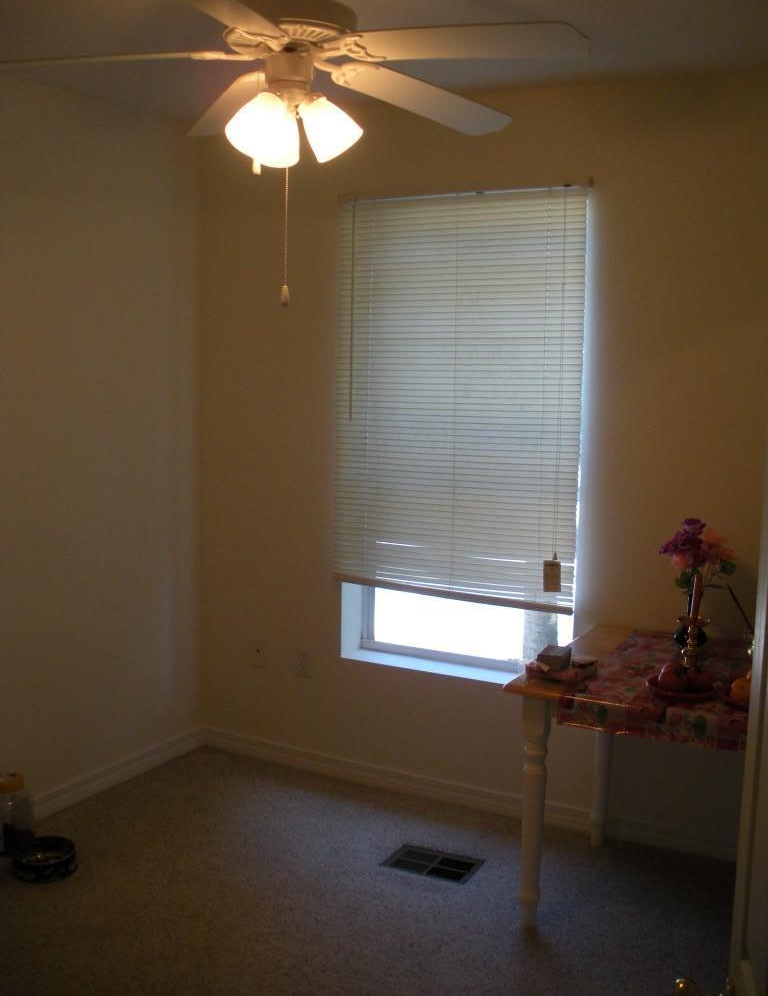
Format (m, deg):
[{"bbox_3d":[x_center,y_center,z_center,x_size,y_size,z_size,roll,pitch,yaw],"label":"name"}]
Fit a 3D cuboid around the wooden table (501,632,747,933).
[{"bbox_3d":[0.950,0.852,2.956,1.020,0.725,0.807,5,8,28],"label":"wooden table"}]

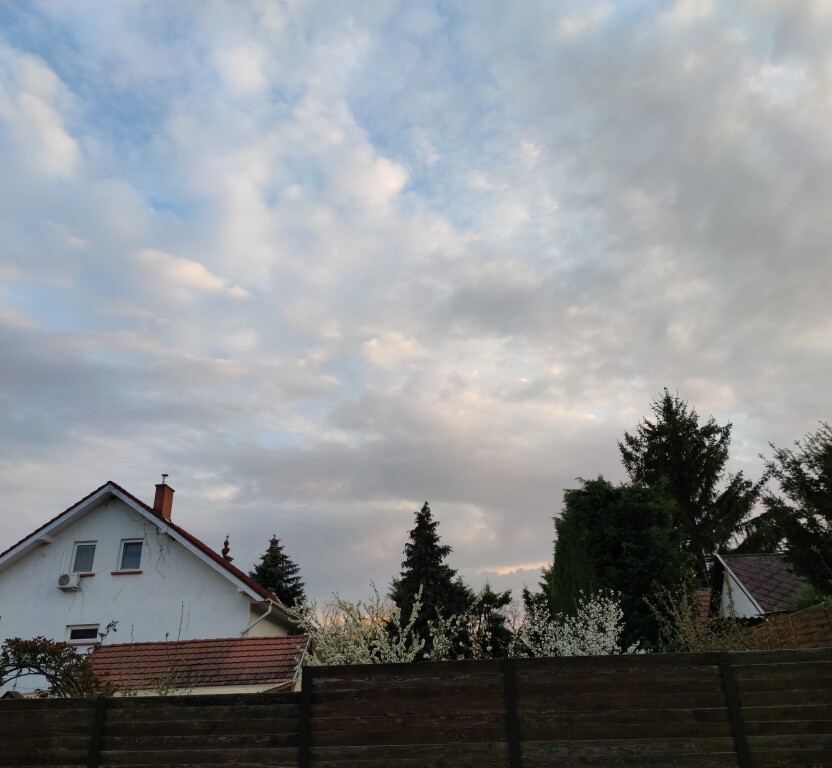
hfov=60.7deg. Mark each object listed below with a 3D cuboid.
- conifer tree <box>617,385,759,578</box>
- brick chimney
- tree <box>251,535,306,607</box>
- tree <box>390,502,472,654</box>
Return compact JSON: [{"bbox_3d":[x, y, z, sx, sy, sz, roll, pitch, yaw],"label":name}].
[{"bbox_3d":[9.122,5.487,22.465,4.400,11.670,4.400,-3,-26,1],"label":"conifer tree"},{"bbox_3d":[-11.704,5.490,32.945,0.450,1.700,1.050,-3,-26,1],"label":"brick chimney"},{"bbox_3d":[-8.144,14.385,40.078,4.000,11.870,4.000,-3,-26,1],"label":"tree"},{"bbox_3d":[0.482,7.845,22.846,2.700,8.290,2.700,-3,-26,1],"label":"tree"}]

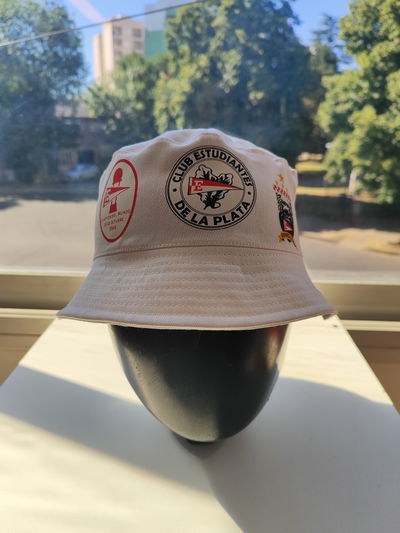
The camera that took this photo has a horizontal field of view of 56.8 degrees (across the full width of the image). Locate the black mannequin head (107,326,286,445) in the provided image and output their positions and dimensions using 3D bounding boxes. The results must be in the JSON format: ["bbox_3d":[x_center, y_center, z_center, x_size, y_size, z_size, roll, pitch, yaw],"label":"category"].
[{"bbox_3d":[0.000,0.041,0.349,0.160,0.245,0.200,0,19,-3],"label":"black mannequin head"}]

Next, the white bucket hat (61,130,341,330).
[{"bbox_3d":[-0.003,-0.030,0.335,0.240,0.150,0.262,0,-3,-6],"label":"white bucket hat"}]

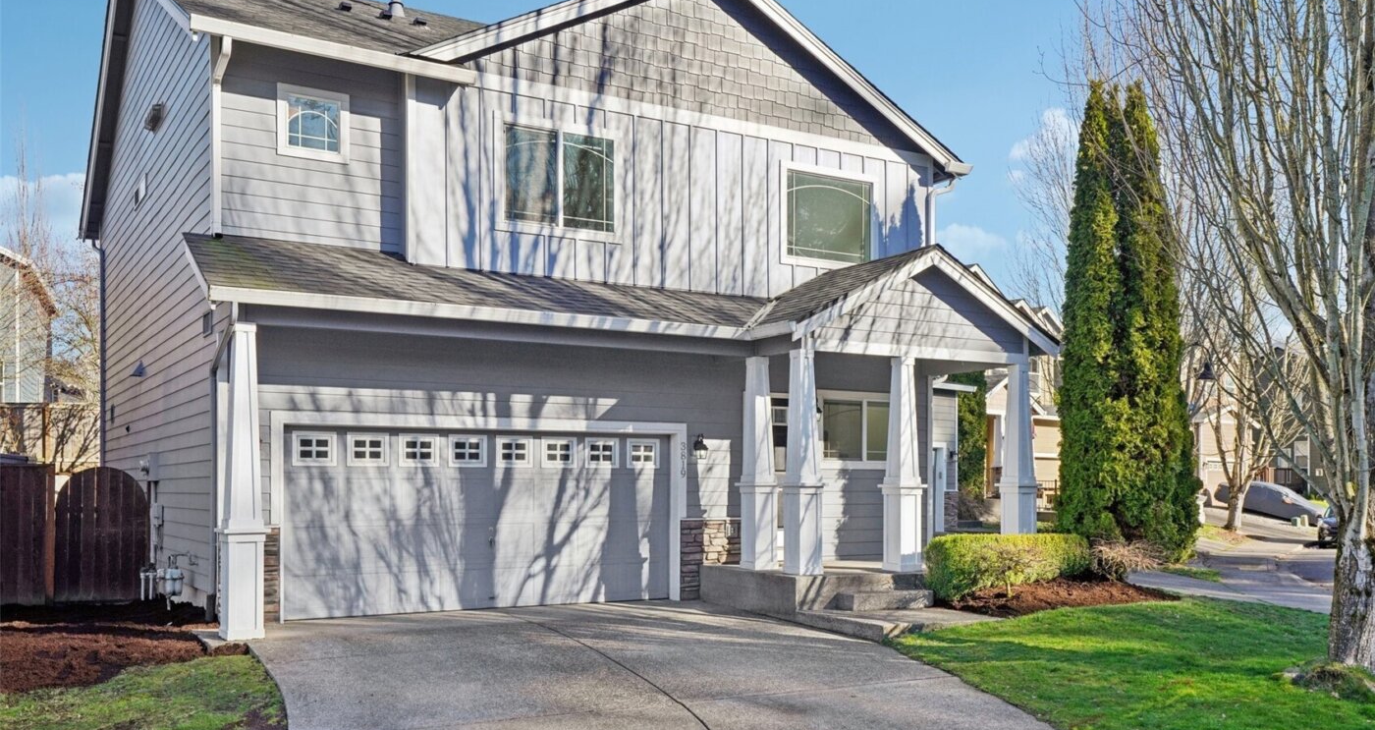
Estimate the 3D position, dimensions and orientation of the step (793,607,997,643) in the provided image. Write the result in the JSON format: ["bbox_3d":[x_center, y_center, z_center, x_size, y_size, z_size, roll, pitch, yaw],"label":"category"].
[{"bbox_3d":[2.453,2.940,13.545,1.790,0.180,1.570,3,-6,-31],"label":"step"}]

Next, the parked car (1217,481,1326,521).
[{"bbox_3d":[25.893,6.122,52.500,1.850,1.500,4.600,4,0,-40],"label":"parked car"}]

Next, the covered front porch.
[{"bbox_3d":[2.448,0.860,15.570,4.300,4.500,2.400,3,-6,-31],"label":"covered front porch"}]

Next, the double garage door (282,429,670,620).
[{"bbox_3d":[-2.317,1.840,14.123,4.850,2.140,0.120,3,-6,-31],"label":"double garage door"}]

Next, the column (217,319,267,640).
[{"bbox_3d":[-4.381,1.144,11.692,0.400,3.090,0.400,3,-6,-31],"label":"column"}]

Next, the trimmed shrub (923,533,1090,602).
[{"bbox_3d":[4.135,2.561,15.101,2.600,0.820,0.650,3,-6,-31],"label":"trimmed shrub"}]

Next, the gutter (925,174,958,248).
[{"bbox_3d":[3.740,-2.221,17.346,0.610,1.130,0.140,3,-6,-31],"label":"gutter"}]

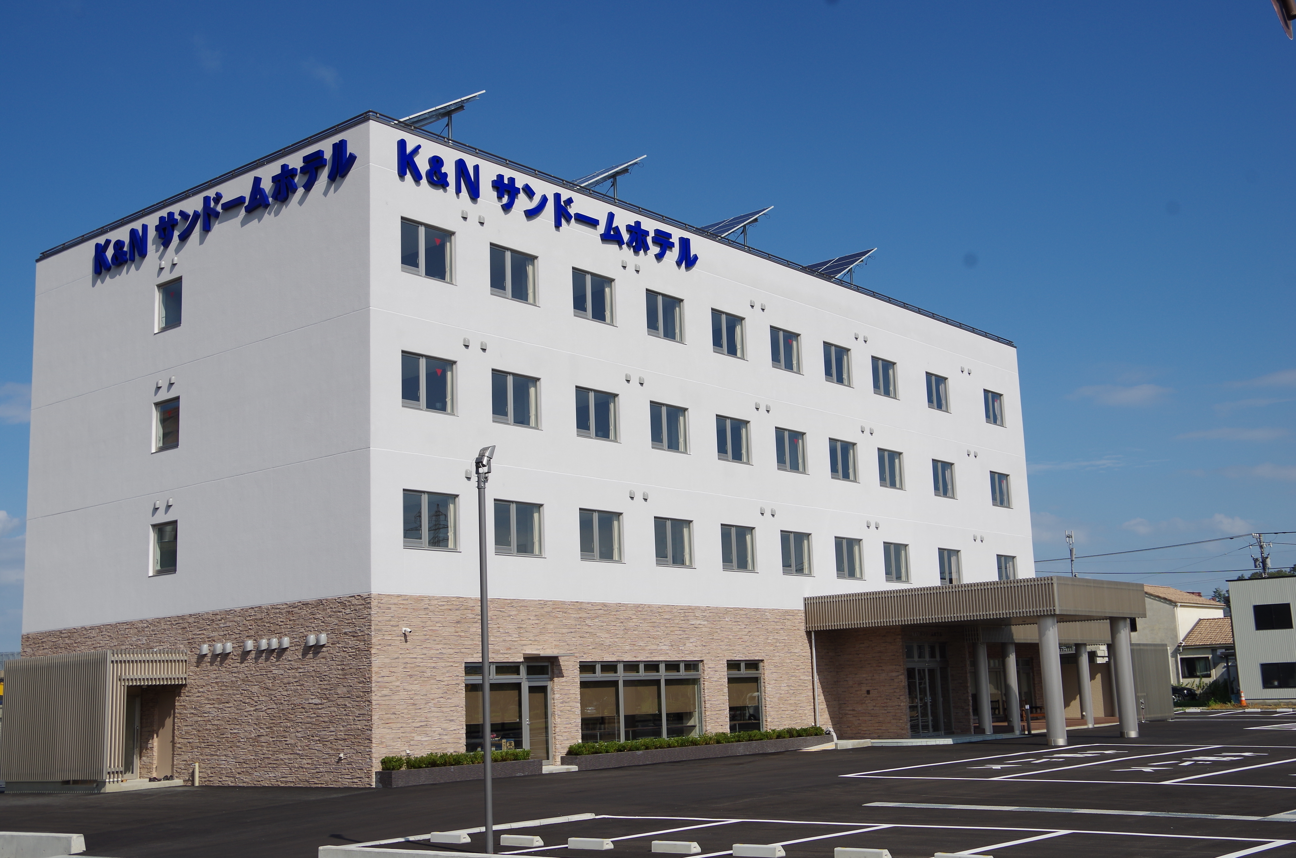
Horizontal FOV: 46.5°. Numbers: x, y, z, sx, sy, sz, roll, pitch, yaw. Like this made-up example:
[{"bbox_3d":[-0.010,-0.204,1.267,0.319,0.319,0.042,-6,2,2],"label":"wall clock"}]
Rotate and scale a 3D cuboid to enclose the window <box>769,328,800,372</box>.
[{"bbox_3d":[4.215,-2.395,46.724,0.150,1.280,1.650,-11,-13,38],"label":"window"}]

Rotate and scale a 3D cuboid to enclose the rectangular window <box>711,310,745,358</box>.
[{"bbox_3d":[2.320,-2.744,44.451,0.150,1.280,1.650,-11,-13,38],"label":"rectangular window"}]

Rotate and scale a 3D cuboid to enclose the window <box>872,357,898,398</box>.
[{"bbox_3d":[8.104,-1.759,51.892,0.130,1.290,1.700,-10,-13,38],"label":"window"}]

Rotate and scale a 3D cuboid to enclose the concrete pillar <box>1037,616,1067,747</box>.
[{"bbox_3d":[10.937,6.755,40.745,0.504,3.497,0.504,-11,-13,38],"label":"concrete pillar"}]

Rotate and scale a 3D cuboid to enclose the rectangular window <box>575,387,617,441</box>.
[{"bbox_3d":[-1.345,-0.351,39.175,0.150,1.291,1.673,-11,-13,38],"label":"rectangular window"}]

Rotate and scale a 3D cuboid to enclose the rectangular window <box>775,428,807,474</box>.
[{"bbox_3d":[4.336,0.680,46.004,0.150,1.291,1.673,-11,-13,38],"label":"rectangular window"}]

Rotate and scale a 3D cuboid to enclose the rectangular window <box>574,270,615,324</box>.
[{"bbox_3d":[-1.489,-3.445,39.883,0.150,1.280,1.650,-11,-13,38],"label":"rectangular window"}]

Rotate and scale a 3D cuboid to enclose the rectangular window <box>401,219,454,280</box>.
[{"bbox_3d":[-5.237,-4.187,35.730,0.130,1.290,1.700,-10,-13,38],"label":"rectangular window"}]

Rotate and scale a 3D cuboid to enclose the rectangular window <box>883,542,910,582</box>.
[{"bbox_3d":[8.346,4.513,50.751,0.130,1.290,1.700,-10,-13,38],"label":"rectangular window"}]

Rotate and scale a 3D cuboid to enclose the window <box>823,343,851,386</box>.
[{"bbox_3d":[6.198,-2.106,49.583,0.130,1.290,1.700,-10,-13,38],"label":"window"}]

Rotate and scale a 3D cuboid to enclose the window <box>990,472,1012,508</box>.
[{"bbox_3d":[13.431,2.321,57.628,0.130,1.290,1.700,-10,-13,38],"label":"window"}]

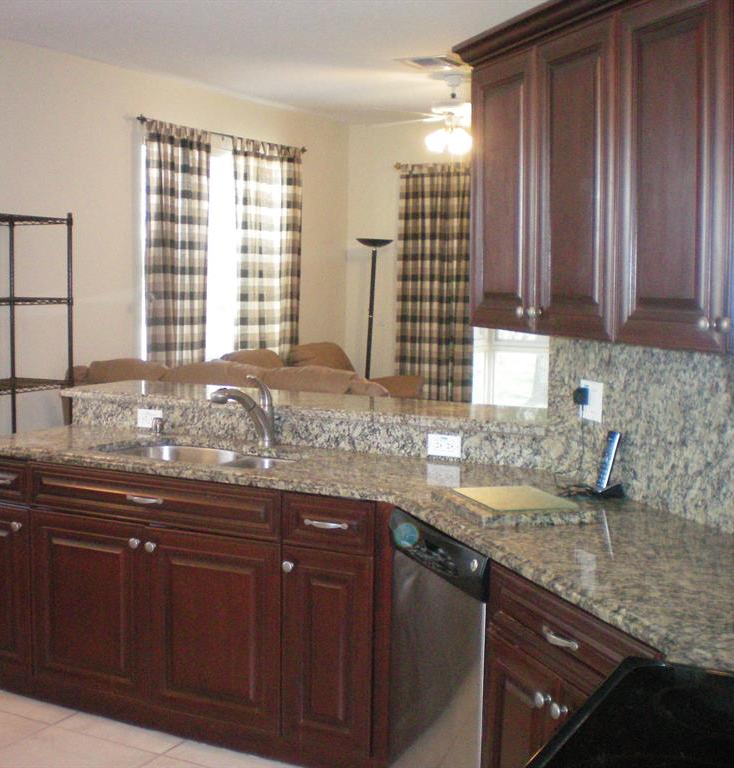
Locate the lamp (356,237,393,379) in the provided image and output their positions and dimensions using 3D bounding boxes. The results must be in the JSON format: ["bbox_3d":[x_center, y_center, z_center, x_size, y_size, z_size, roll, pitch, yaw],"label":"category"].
[{"bbox_3d":[0.036,-0.264,9.127,0.290,1.822,0.290,2,5,0],"label":"lamp"}]

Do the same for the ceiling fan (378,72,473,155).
[{"bbox_3d":[0.545,-1.702,7.091,1.270,0.488,1.270,1,5,0],"label":"ceiling fan"}]

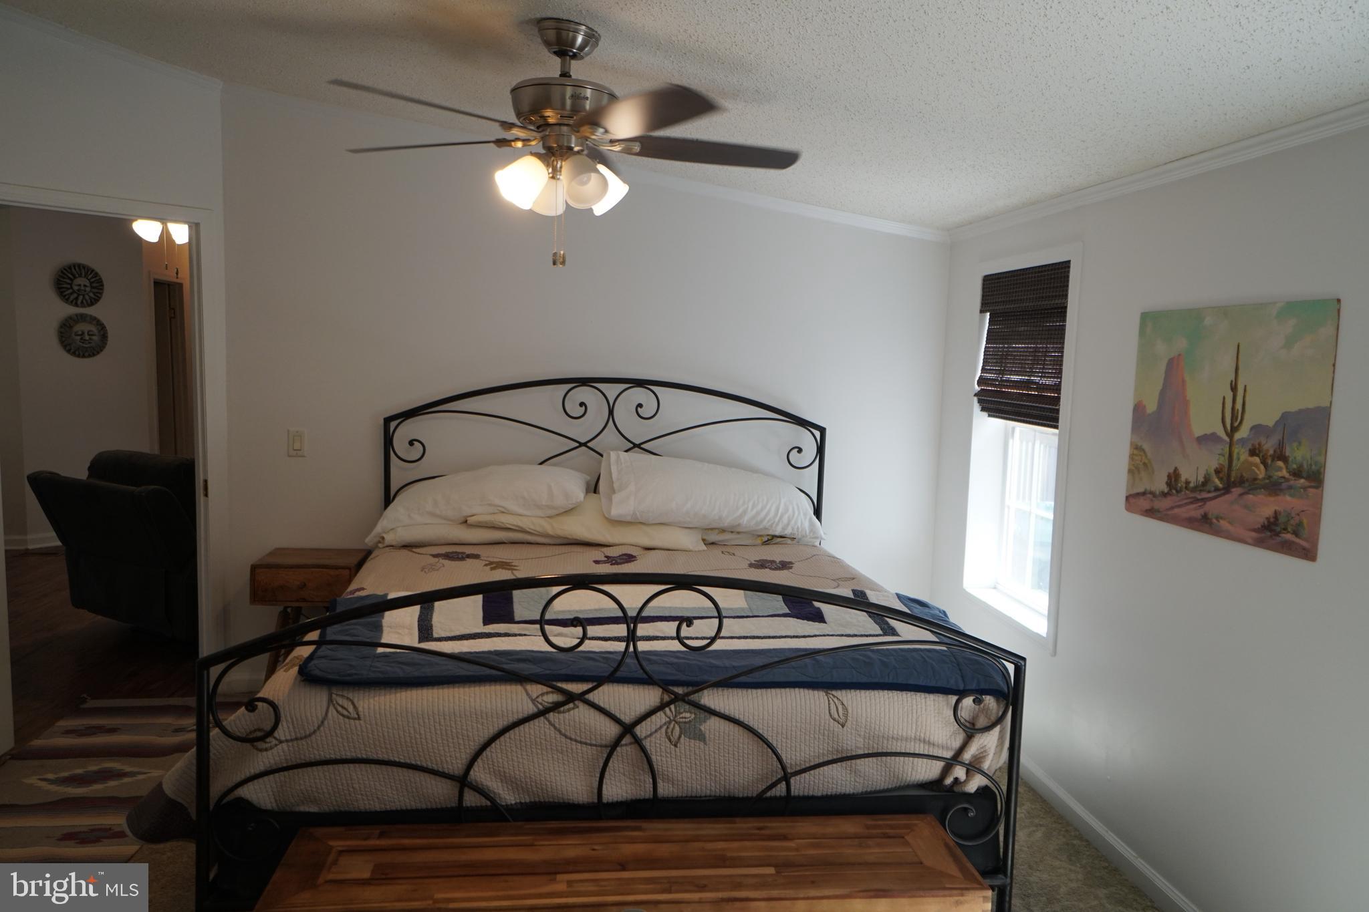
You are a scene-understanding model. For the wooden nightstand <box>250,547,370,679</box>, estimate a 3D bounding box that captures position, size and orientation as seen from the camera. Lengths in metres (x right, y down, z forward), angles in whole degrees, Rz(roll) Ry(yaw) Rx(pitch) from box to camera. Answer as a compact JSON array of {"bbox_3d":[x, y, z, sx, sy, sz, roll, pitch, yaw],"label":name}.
[{"bbox_3d":[-1.606,0.764,4.135,0.410,0.654,0.350,1,5,-6],"label":"wooden nightstand"}]

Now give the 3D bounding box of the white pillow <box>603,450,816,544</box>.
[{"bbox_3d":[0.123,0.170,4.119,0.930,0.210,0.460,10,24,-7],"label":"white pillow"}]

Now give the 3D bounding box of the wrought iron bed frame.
[{"bbox_3d":[-0.243,0.473,3.335,2.020,1.471,2.123,1,5,-6],"label":"wrought iron bed frame"}]

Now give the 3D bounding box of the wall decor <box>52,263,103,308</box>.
[{"bbox_3d":[-4.583,-1.301,7.218,0.040,0.335,0.335,6,7,39],"label":"wall decor"}]

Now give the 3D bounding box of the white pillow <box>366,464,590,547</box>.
[{"bbox_3d":[-0.852,0.183,4.019,0.910,0.190,0.460,-7,19,-5],"label":"white pillow"}]

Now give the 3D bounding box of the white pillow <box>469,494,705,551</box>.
[{"bbox_3d":[-0.396,0.264,4.065,0.920,0.150,0.460,6,10,-7],"label":"white pillow"}]

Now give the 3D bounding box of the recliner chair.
[{"bbox_3d":[-2.780,0.480,5.161,0.910,0.960,0.950,5,7,33],"label":"recliner chair"}]

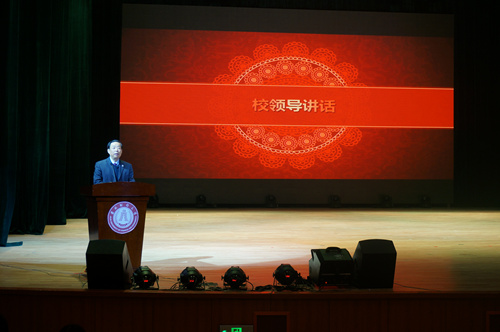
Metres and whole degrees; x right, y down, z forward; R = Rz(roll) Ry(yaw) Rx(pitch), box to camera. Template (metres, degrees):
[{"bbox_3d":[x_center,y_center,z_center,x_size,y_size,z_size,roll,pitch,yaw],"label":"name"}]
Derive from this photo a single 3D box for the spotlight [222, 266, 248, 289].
[{"bbox_3d":[-0.162,1.250,7.620,0.290,0.250,0.270,0,0,0],"label":"spotlight"}]

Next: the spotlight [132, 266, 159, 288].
[{"bbox_3d":[-1.175,1.255,7.650,0.280,0.240,0.260,0,0,0],"label":"spotlight"}]

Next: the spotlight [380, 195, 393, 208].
[{"bbox_3d":[4.180,1.090,20.800,0.350,0.430,0.330,0,0,6],"label":"spotlight"}]

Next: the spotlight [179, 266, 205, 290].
[{"bbox_3d":[-0.652,1.250,7.630,0.290,0.250,0.270,0,0,0],"label":"spotlight"}]

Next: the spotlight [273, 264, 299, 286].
[{"bbox_3d":[0.405,1.245,7.750,0.280,0.240,0.260,0,0,0],"label":"spotlight"}]

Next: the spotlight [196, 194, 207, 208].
[{"bbox_3d":[-1.466,1.070,20.500,0.330,0.390,0.310,0,0,0],"label":"spotlight"}]

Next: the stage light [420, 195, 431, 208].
[{"bbox_3d":[5.370,1.090,20.800,0.350,0.430,0.330,0,0,6],"label":"stage light"}]

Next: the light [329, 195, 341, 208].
[{"bbox_3d":[2.560,1.070,20.500,0.340,0.390,0.310,0,0,0],"label":"light"}]

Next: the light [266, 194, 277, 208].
[{"bbox_3d":[0.640,1.070,20.500,0.330,0.390,0.310,0,0,0],"label":"light"}]

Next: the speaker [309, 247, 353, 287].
[{"bbox_3d":[0.960,1.175,7.950,0.410,0.390,0.450,0,0,-10],"label":"speaker"}]

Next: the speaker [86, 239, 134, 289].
[{"bbox_3d":[-1.570,1.108,7.760,0.400,0.530,0.540,0,0,5],"label":"speaker"}]

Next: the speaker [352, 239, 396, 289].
[{"bbox_3d":[1.415,1.100,7.720,0.400,0.530,0.600,0,0,0],"label":"speaker"}]

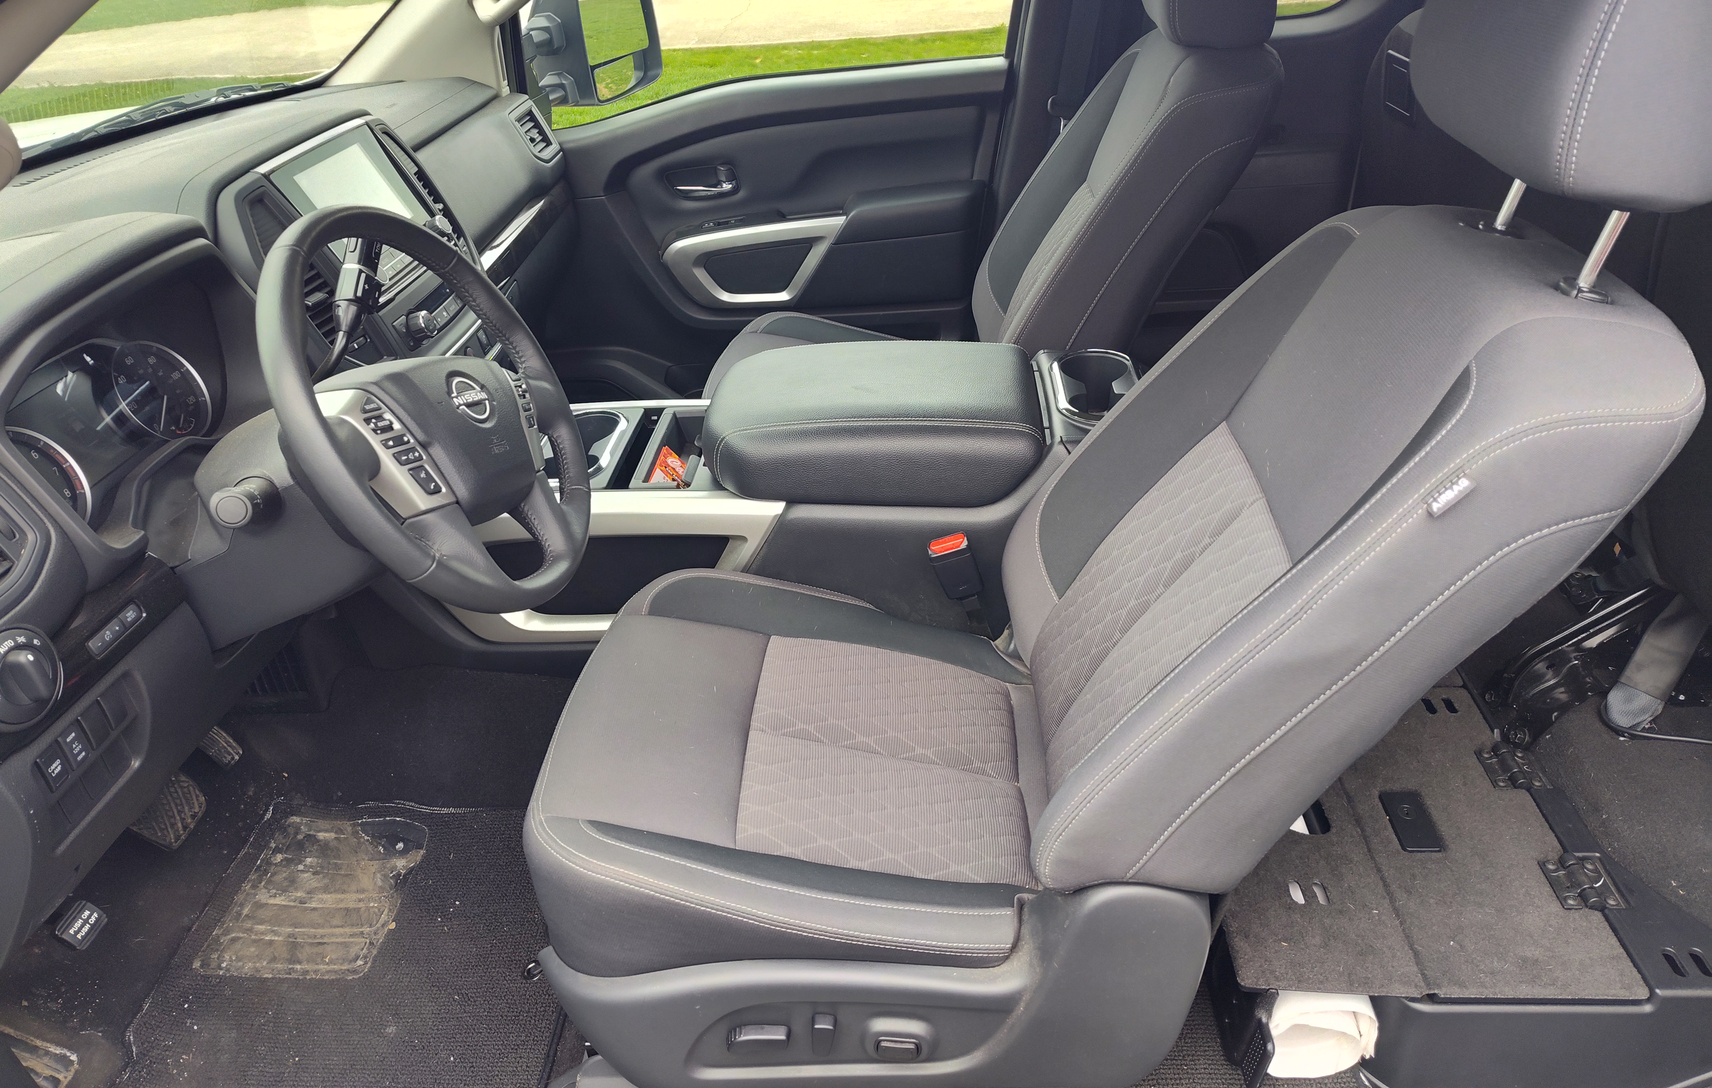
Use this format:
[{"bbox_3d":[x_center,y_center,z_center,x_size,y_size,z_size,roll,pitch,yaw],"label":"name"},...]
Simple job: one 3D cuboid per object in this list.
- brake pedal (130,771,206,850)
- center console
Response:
[{"bbox_3d":[-0.805,0.306,1.320,0.030,0.066,0.098,-38,23,24],"label":"brake pedal"},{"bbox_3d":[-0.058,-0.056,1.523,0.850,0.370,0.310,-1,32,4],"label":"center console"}]

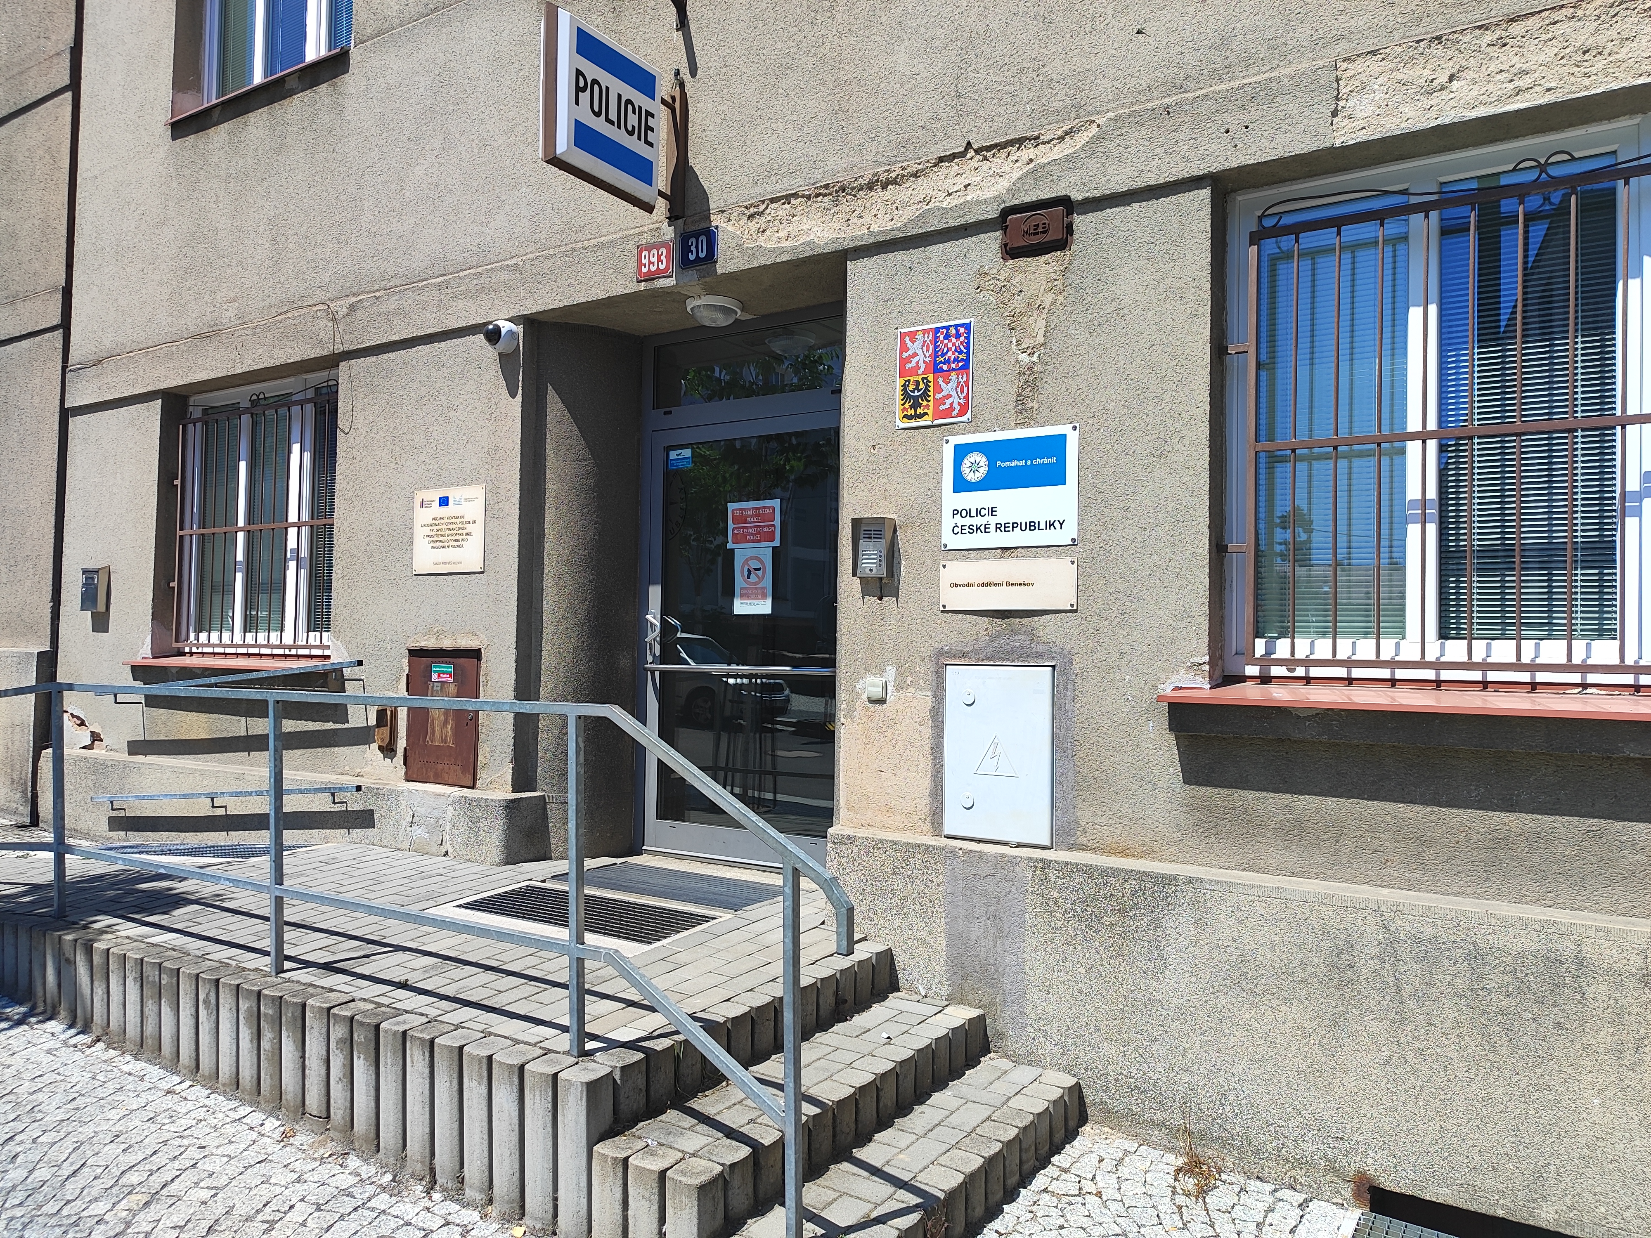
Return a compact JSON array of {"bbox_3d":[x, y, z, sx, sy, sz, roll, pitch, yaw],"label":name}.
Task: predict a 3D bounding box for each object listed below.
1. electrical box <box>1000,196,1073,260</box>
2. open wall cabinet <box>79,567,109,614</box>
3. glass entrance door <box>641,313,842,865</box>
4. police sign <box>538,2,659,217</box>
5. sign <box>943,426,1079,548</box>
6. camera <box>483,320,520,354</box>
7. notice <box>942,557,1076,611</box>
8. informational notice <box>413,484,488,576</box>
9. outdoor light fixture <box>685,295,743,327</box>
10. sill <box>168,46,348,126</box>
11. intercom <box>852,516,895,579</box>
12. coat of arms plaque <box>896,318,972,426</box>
[{"bbox_3d":[0.715,-1.346,3.933,0.262,0.182,0.075,0,-2,33],"label":"electrical box"},{"bbox_3d":[-4.645,-0.188,7.268,0.220,0.290,0.070,0,-2,33],"label":"open wall cabinet"},{"bbox_3d":[-0.357,-0.129,5.214,1.260,2.480,0.090,0,-2,33],"label":"glass entrance door"},{"bbox_3d":[-0.845,-1.954,4.405,0.125,0.560,0.580,0,-2,32],"label":"police sign"},{"bbox_3d":[0.637,-0.451,3.975,0.500,0.404,0.020,0,-2,32],"label":"sign"},{"bbox_3d":[-1.527,-1.320,5.330,0.143,0.145,0.131,0,-2,33],"label":"camera"},{"bbox_3d":[0.628,-0.115,3.952,0.505,0.175,0.015,0,-2,33],"label":"notice"},{"bbox_3d":[-1.803,-0.424,5.498,0.500,0.407,0.020,0,-2,32],"label":"informational notice"},{"bbox_3d":[-0.482,-1.331,5.002,0.252,0.100,0.252,1,-2,0],"label":"outdoor light fixture"},{"bbox_3d":[-3.242,-3.038,6.649,1.835,0.050,0.240,0,-2,33],"label":"sill"},{"bbox_3d":[0.176,-0.260,4.227,0.141,0.220,0.067,0,-2,32],"label":"intercom"},{"bbox_3d":[0.393,-0.884,4.146,0.303,0.366,0.020,0,-2,32],"label":"coat of arms plaque"}]

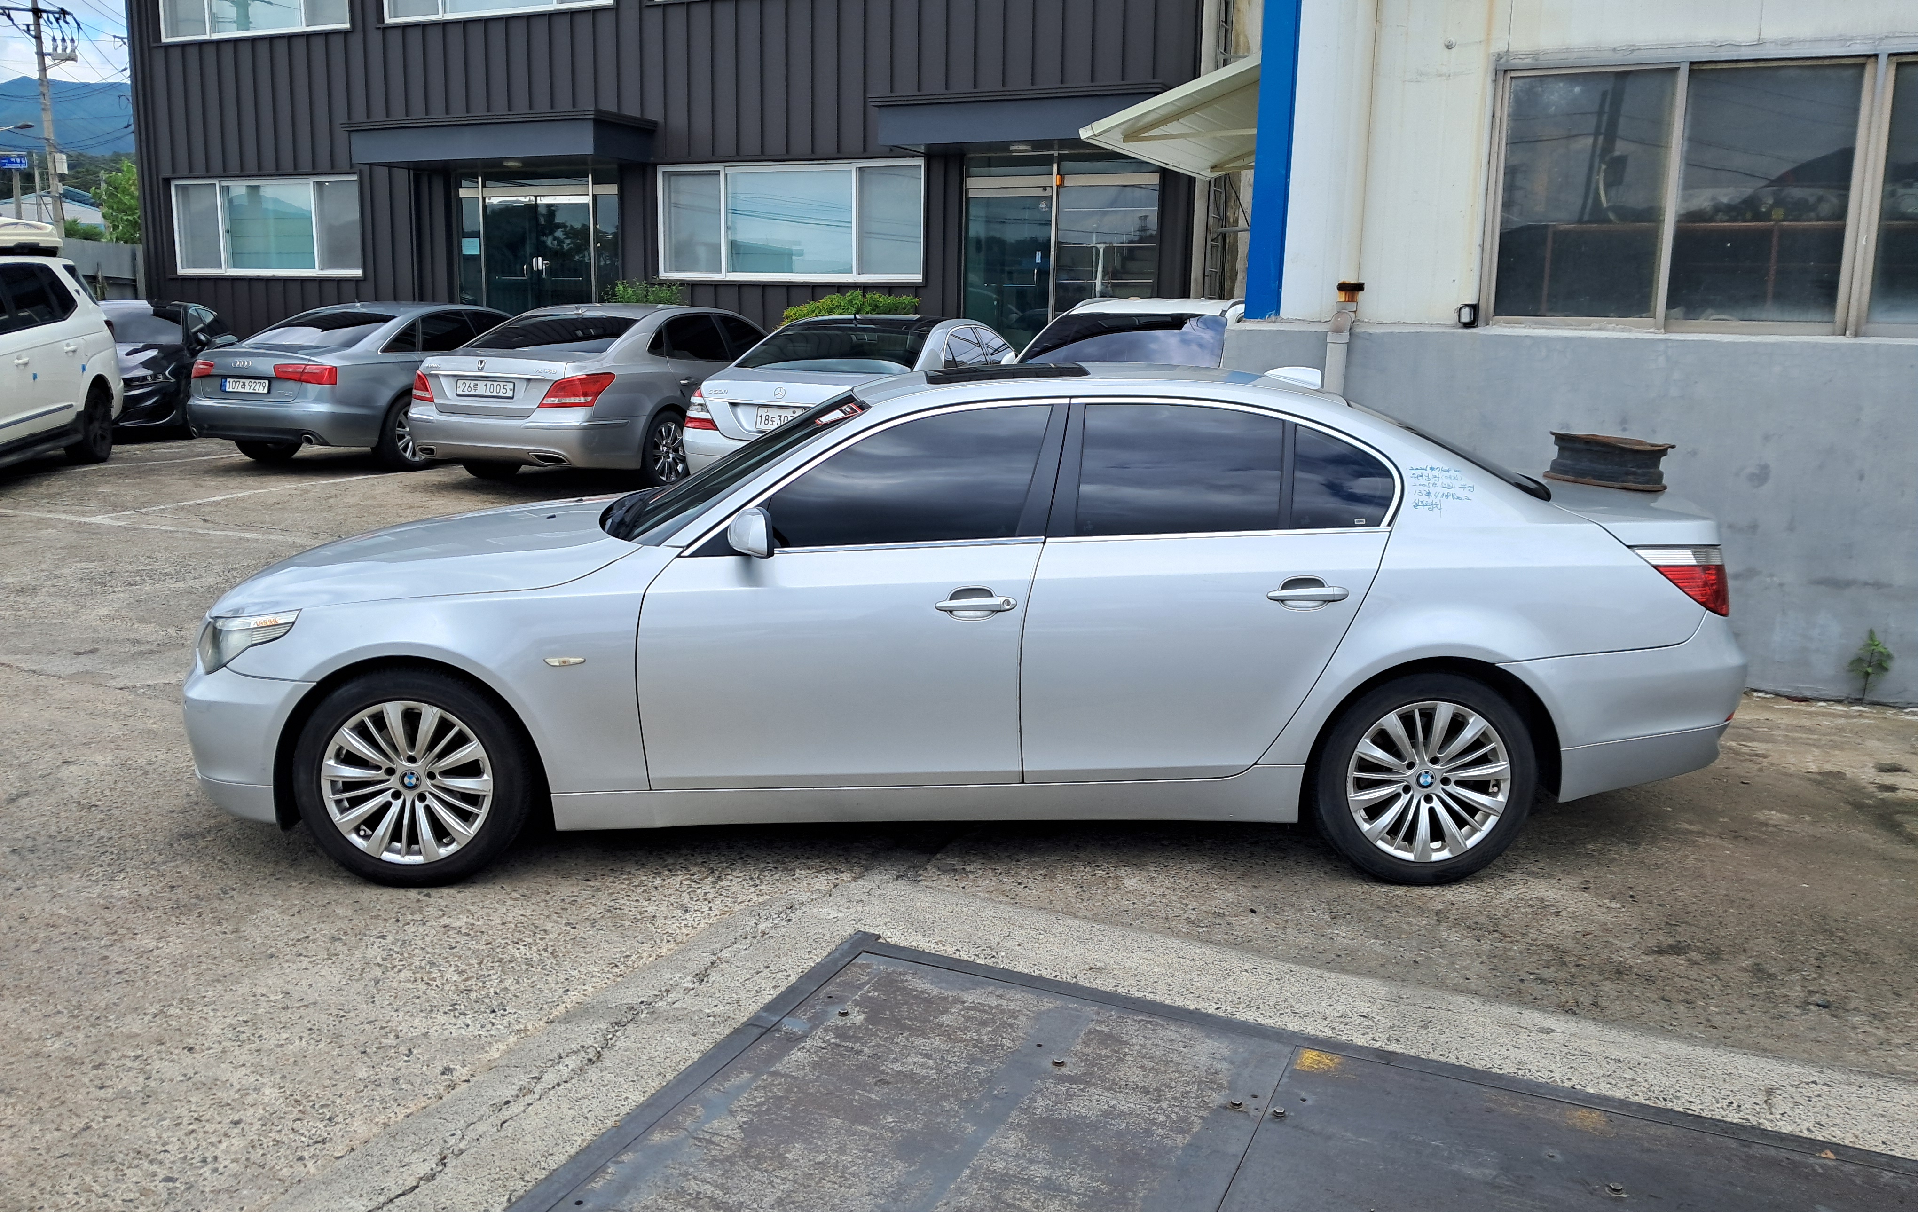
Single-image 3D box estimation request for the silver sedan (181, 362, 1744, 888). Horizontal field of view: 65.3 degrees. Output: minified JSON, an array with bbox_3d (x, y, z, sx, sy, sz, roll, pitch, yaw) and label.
[{"bbox_3d":[0.024,-0.051,5.033,4.841,1.468,1.846,0,10,-1],"label":"silver sedan"}]

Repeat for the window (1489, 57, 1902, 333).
[{"bbox_3d":[3.120,-1.791,6.540,1.536,1.144,0.120,6,12,25],"label":"window"}]

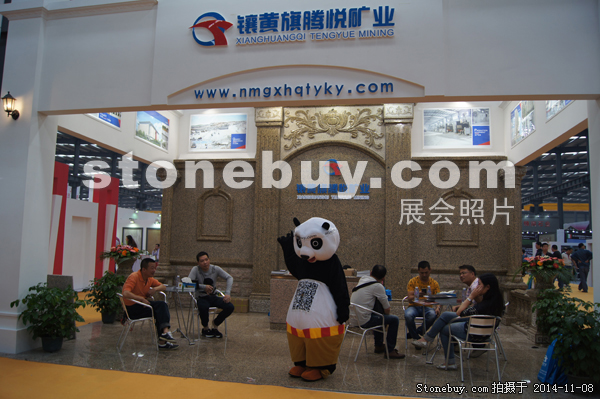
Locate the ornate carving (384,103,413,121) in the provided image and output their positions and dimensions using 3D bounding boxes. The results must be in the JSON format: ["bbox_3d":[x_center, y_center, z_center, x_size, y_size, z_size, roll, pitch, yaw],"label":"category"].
[{"bbox_3d":[2.150,-1.865,9.782,0.590,0.350,0.200,0,-5,10],"label":"ornate carving"}]

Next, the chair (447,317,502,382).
[{"bbox_3d":[2.050,1.698,5.302,0.560,0.740,0.550,2,-5,-3],"label":"chair"}]

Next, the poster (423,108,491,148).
[{"bbox_3d":[3.211,-1.443,9.178,1.320,0.830,0.040,1,-5,11],"label":"poster"}]

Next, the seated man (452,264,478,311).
[{"bbox_3d":[2.422,1.583,6.382,0.850,1.270,0.540,1,-5,0],"label":"seated man"}]

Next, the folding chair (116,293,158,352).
[{"bbox_3d":[-2.342,1.756,6.497,0.570,0.760,0.560,3,-6,-20],"label":"folding chair"}]

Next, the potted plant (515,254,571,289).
[{"bbox_3d":[3.898,1.155,7.183,0.820,0.530,0.780,1,-5,11],"label":"potted plant"}]

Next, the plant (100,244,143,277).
[{"bbox_3d":[-3.438,1.171,8.679,0.740,0.600,0.660,2,-5,-10],"label":"plant"}]

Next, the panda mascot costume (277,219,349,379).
[{"bbox_3d":[0.150,1.104,5.197,0.750,1.800,0.640,-1,-6,31],"label":"panda mascot costume"}]

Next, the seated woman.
[{"bbox_3d":[1.952,1.517,5.545,0.980,1.210,0.500,0,-5,12],"label":"seated woman"}]

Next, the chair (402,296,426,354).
[{"bbox_3d":[1.897,1.873,6.918,0.560,0.760,0.570,0,-5,14],"label":"chair"}]

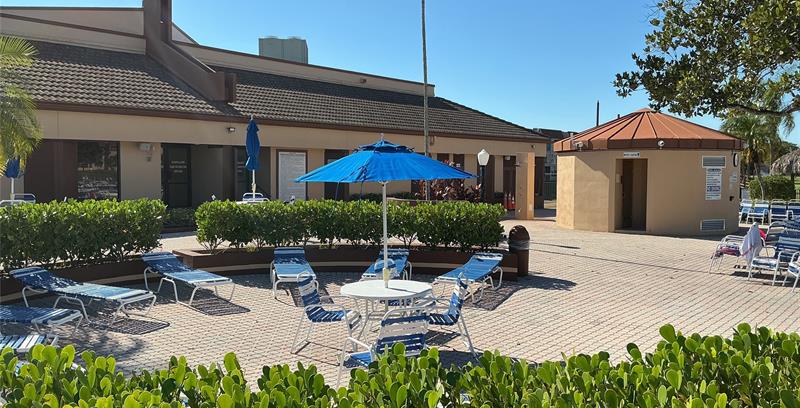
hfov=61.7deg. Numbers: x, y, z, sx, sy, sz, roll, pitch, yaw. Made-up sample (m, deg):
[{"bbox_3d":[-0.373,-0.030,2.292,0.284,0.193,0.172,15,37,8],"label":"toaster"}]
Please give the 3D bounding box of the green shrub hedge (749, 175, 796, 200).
[{"bbox_3d":[19.459,-0.651,35.010,2.500,1.800,1.600,2,3,30],"label":"green shrub hedge"}]

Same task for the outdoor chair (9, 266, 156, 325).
[{"bbox_3d":[-4.425,1.233,9.248,2.050,0.540,0.640,2,3,28],"label":"outdoor chair"}]

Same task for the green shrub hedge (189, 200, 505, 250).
[{"bbox_3d":[-0.986,0.395,13.089,6.100,0.980,1.250,0,3,0],"label":"green shrub hedge"}]

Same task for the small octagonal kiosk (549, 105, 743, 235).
[{"bbox_3d":[8.366,-1.266,22.563,6.300,3.950,6.300,2,4,32],"label":"small octagonal kiosk"}]

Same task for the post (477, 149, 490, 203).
[{"bbox_3d":[2.295,-0.286,18.510,0.350,2.460,0.350,0,3,0],"label":"post"}]

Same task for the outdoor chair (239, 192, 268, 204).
[{"bbox_3d":[-3.394,0.203,15.632,0.580,0.880,0.650,0,3,-12],"label":"outdoor chair"}]

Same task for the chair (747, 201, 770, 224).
[{"bbox_3d":[12.845,0.326,24.047,0.620,0.880,0.700,3,4,43],"label":"chair"}]

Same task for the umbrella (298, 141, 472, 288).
[{"bbox_3d":[-0.174,0.444,7.784,2.100,2.400,2.100,0,3,0],"label":"umbrella"}]

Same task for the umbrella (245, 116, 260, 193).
[{"bbox_3d":[-3.309,-0.660,15.087,0.380,2.600,0.380,0,3,0],"label":"umbrella"}]

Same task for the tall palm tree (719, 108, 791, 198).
[{"bbox_3d":[17.562,-2.252,32.924,3.900,5.200,3.900,0,3,0],"label":"tall palm tree"}]

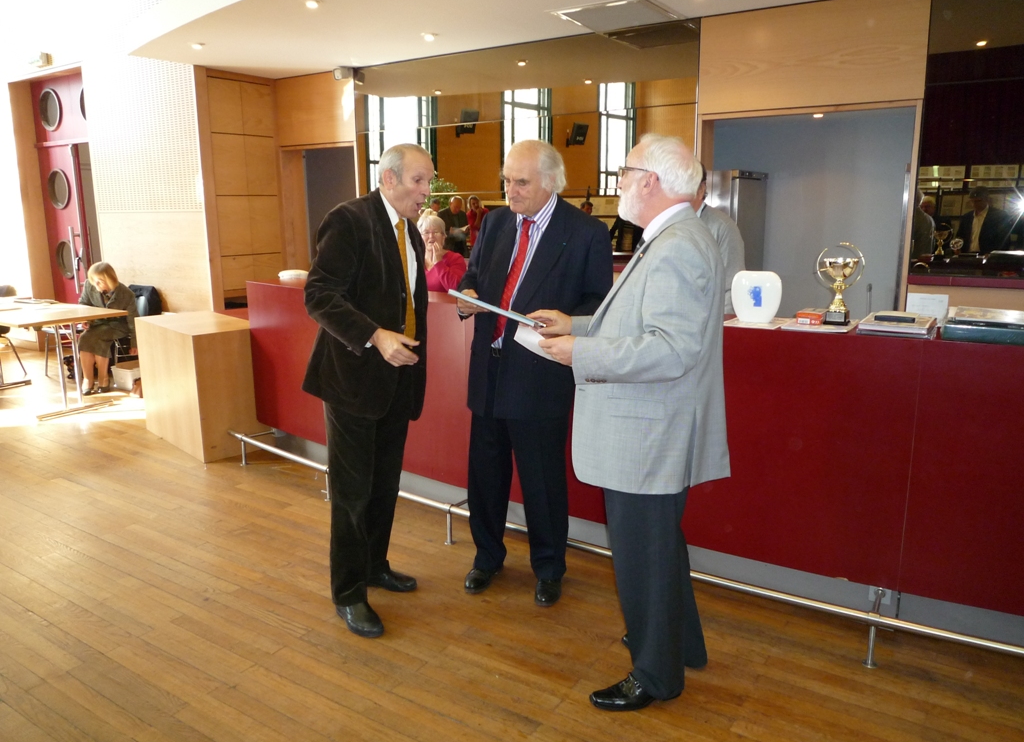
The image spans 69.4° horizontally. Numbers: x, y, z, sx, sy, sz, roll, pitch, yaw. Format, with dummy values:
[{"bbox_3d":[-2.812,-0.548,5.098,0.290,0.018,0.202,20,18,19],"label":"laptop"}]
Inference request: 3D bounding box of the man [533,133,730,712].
[{"bbox_3d":[0.372,0.171,2.312,0.590,1.745,0.550,2,13,10],"label":"man"}]

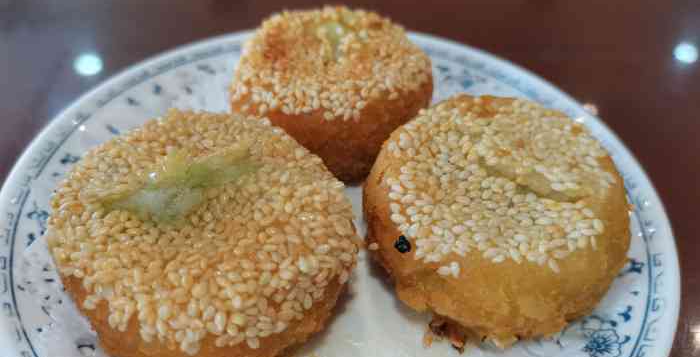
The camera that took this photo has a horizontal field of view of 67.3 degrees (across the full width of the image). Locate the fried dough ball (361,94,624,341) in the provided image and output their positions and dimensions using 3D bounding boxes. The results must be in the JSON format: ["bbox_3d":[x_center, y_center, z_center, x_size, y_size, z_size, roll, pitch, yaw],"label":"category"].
[{"bbox_3d":[0.039,0.008,0.152,0.068,0.041,0.068,3,42,0],"label":"fried dough ball"}]

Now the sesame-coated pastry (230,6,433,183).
[{"bbox_3d":[-0.007,-0.033,0.196,0.070,0.041,0.070,3,42,0],"label":"sesame-coated pastry"}]

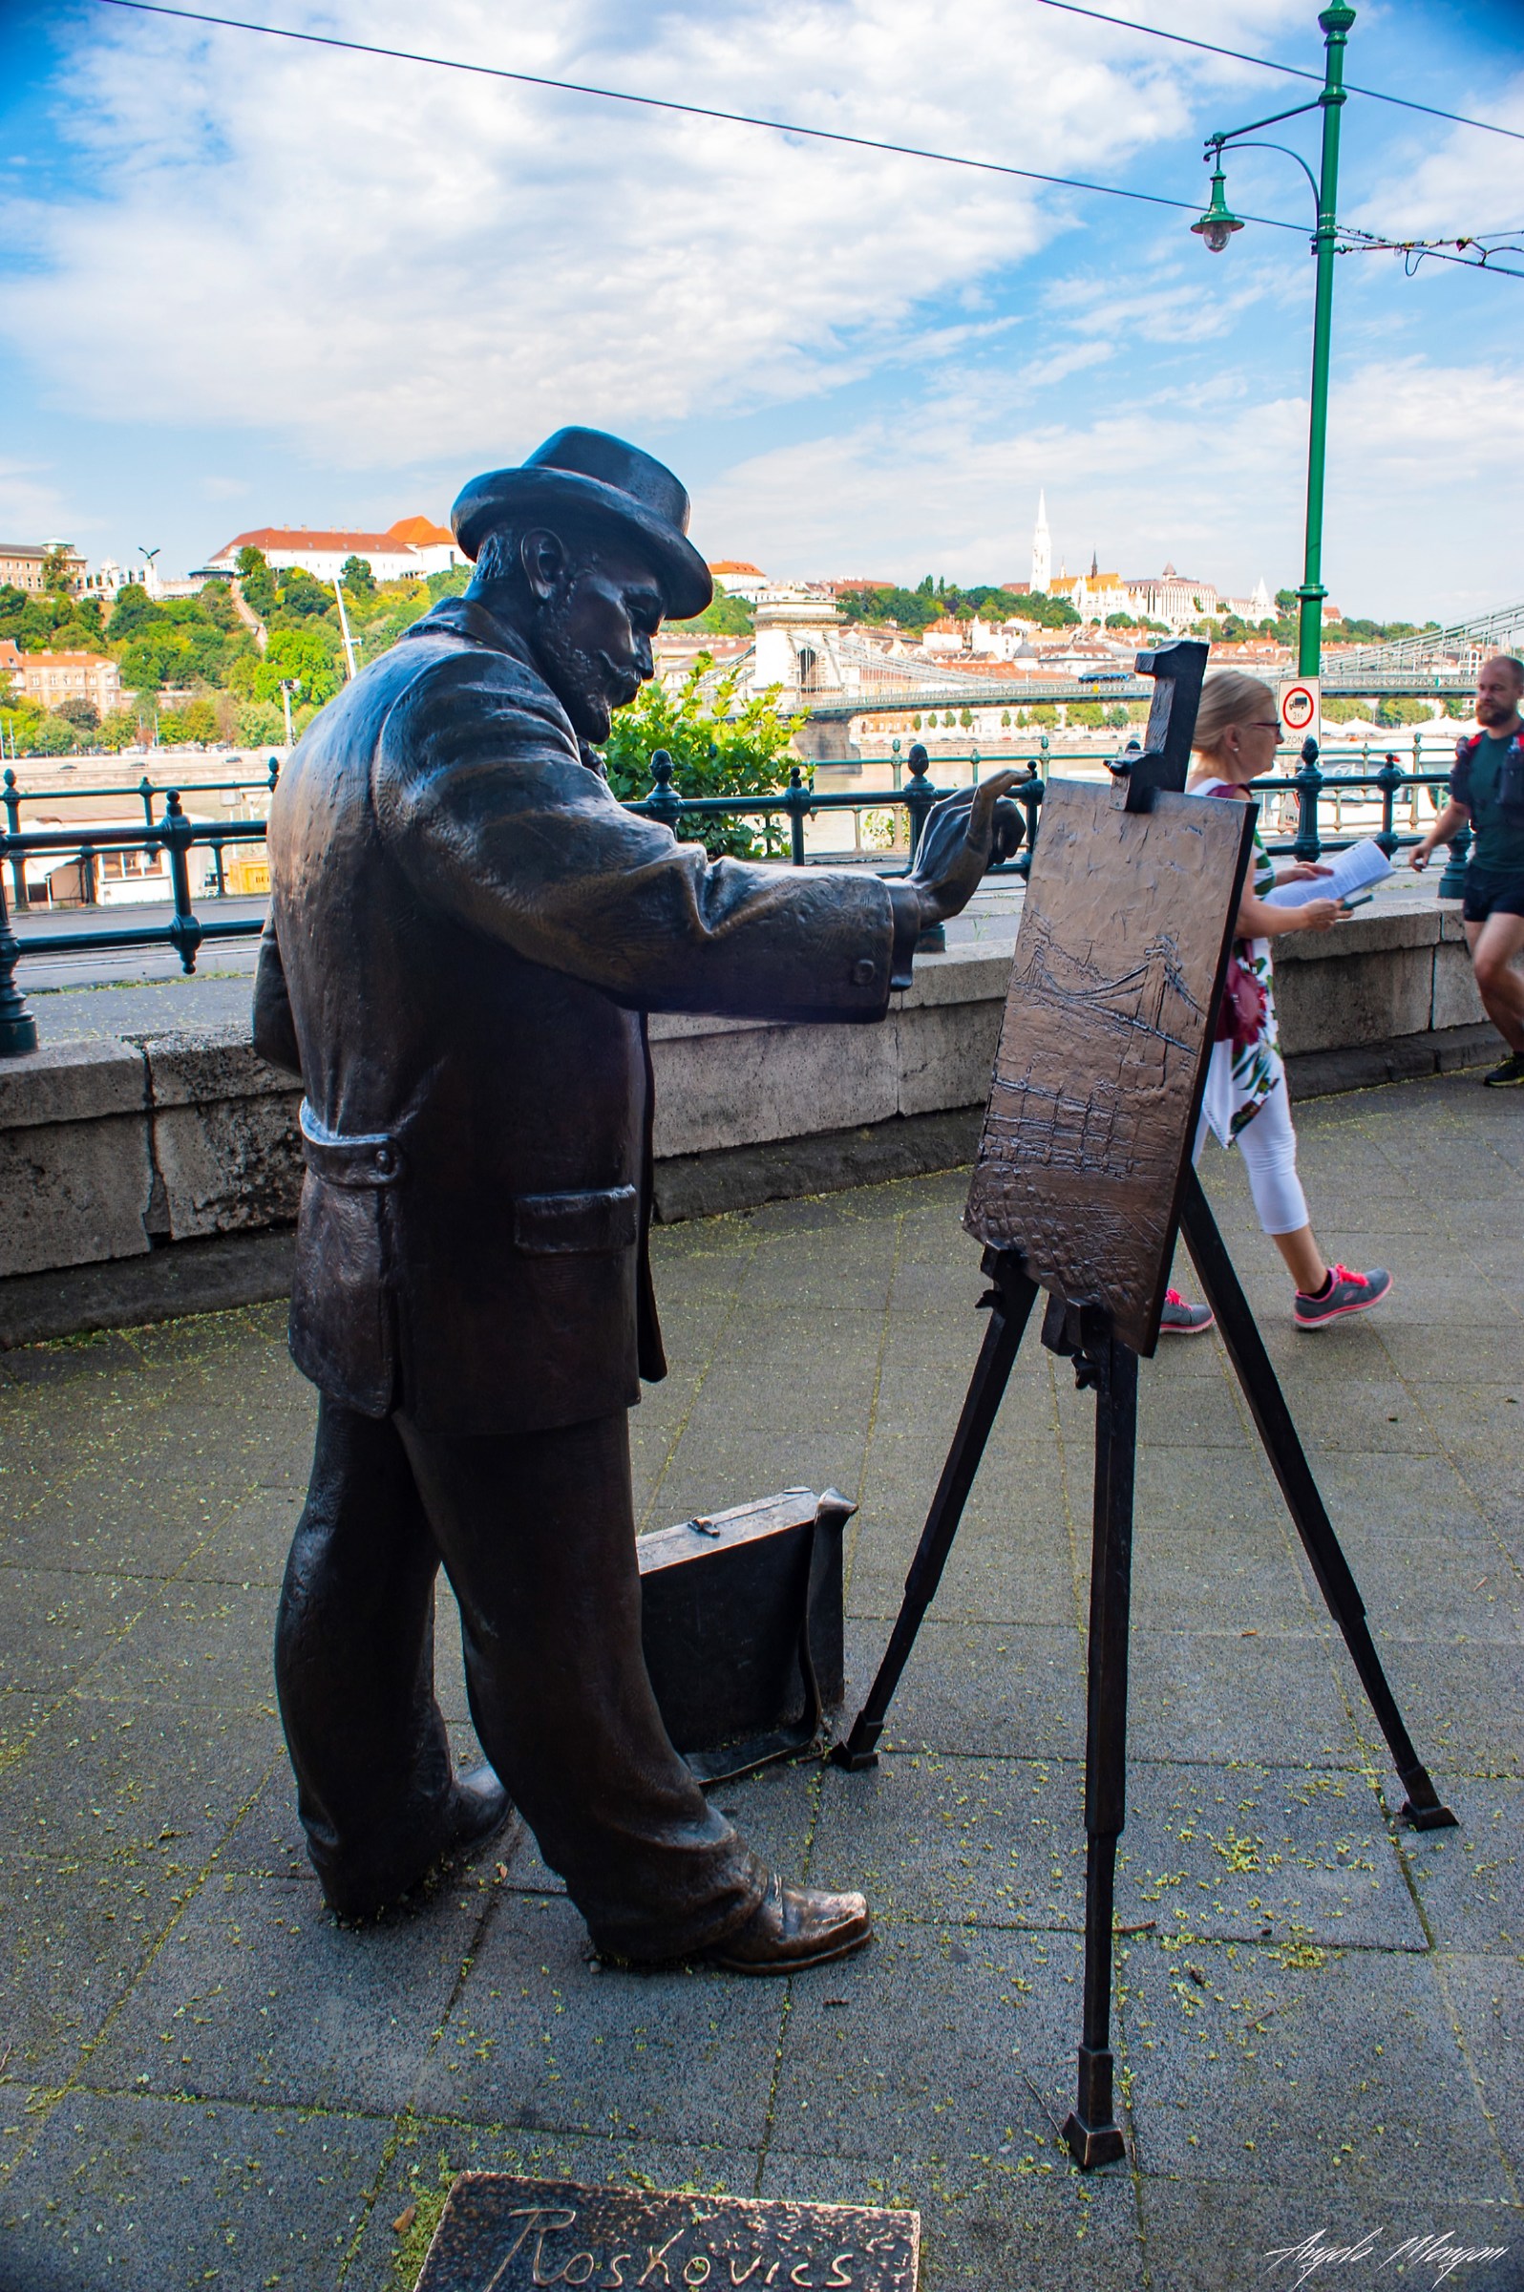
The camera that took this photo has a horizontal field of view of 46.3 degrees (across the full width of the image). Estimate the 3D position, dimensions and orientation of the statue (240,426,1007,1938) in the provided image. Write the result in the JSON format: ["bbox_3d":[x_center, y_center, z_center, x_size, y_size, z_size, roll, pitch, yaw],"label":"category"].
[{"bbox_3d":[-0.184,0.094,2.282,0.780,1.860,0.660,-7,15,-24],"label":"statue"}]

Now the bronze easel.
[{"bbox_3d":[0.589,0.212,2.247,0.790,1.630,0.840,-5,14,-16],"label":"bronze easel"}]

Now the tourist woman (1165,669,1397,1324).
[{"bbox_3d":[1.266,-0.330,4.421,0.680,1.640,0.480,-3,14,-10],"label":"tourist woman"}]

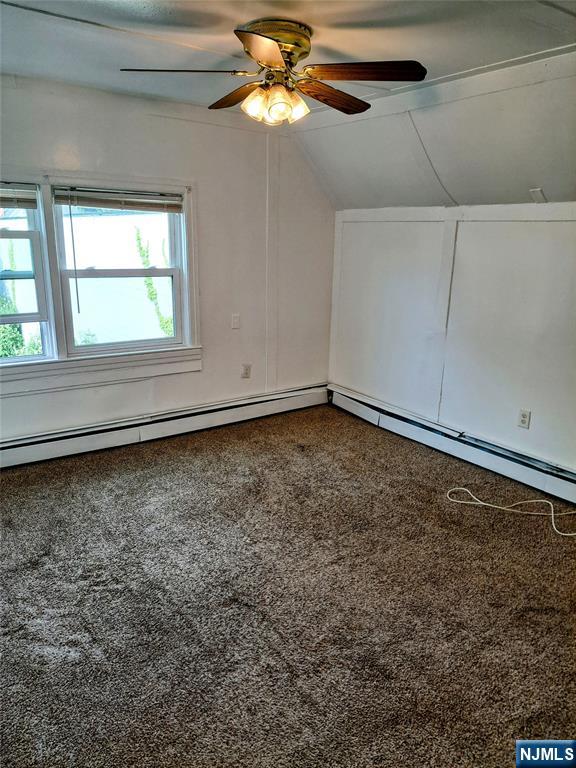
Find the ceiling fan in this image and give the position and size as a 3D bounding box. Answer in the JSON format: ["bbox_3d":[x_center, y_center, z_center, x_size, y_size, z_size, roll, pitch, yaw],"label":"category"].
[{"bbox_3d":[-0.056,-1.325,2.296,1.260,0.345,1.240,1,16,0],"label":"ceiling fan"}]

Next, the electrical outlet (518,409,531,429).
[{"bbox_3d":[1.468,0.215,3.302,0.014,0.116,0.071,-9,19,-33],"label":"electrical outlet"}]

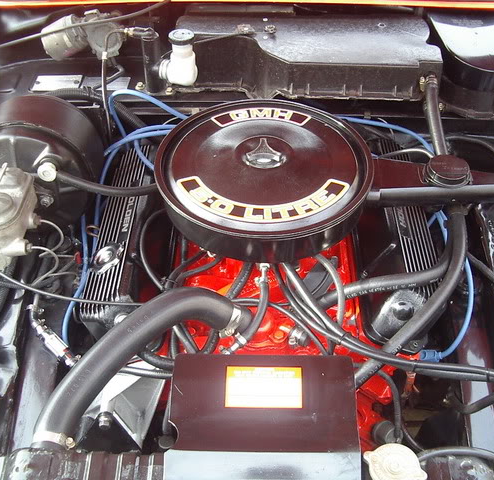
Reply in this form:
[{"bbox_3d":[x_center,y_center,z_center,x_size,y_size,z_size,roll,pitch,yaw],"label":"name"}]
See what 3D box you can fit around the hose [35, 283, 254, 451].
[{"bbox_3d":[-0.139,0.153,0.939,0.335,0.100,0.100,-33,53,-29],"label":"hose"}]

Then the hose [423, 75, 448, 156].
[{"bbox_3d":[0.371,-0.247,1.375,0.030,0.045,0.255,4,45,4],"label":"hose"}]

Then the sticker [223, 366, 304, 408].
[{"bbox_3d":[0.022,0.186,0.890,0.098,0.002,0.054,0,58,0],"label":"sticker"}]

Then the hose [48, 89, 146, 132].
[{"bbox_3d":[-0.315,-0.277,1.479,0.235,0.060,0.055,0,45,0],"label":"hose"}]

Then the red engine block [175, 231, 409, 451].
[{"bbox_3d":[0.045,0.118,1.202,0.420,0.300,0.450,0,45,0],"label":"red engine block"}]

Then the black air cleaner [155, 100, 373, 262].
[{"bbox_3d":[0.028,-0.100,1.152,0.350,0.088,0.350,0,45,0],"label":"black air cleaner"}]

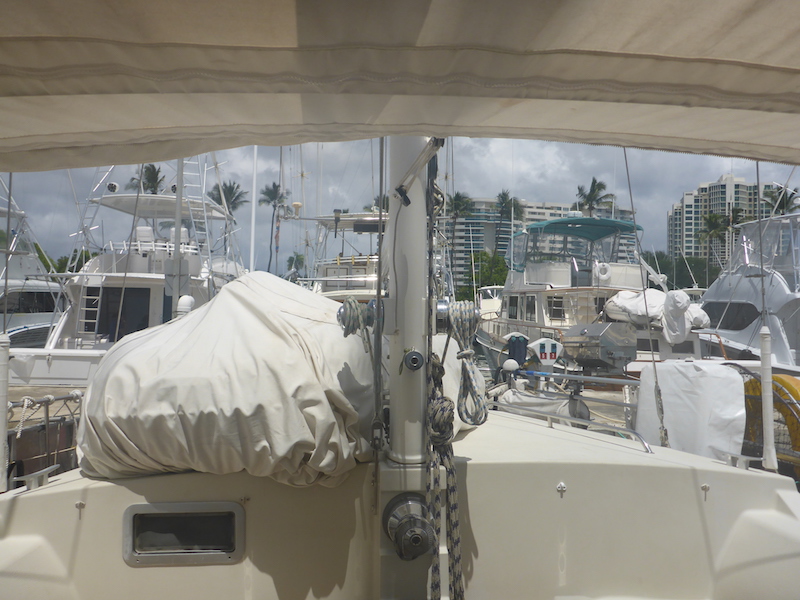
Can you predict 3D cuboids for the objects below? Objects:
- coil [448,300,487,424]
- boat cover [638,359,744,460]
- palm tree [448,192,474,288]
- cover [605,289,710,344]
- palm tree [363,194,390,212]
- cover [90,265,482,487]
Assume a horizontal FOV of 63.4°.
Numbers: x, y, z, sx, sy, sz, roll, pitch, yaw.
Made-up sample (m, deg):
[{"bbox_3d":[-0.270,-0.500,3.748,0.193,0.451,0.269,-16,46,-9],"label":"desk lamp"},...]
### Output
[{"bbox_3d":[0.210,0.200,2.020,0.125,0.400,0.110,0,0,0],"label":"coil"},{"bbox_3d":[2.050,0.800,4.600,0.800,0.720,0.400,0,0,30],"label":"boat cover"},{"bbox_3d":[8.900,-7.700,95.000,4.500,16.800,4.500,0,0,0],"label":"palm tree"},{"bbox_3d":[6.570,0.420,16.500,1.650,1.300,2.900,0,0,-12],"label":"cover"},{"bbox_3d":[-2.600,-7.400,95.000,5.000,16.200,5.000,0,0,0],"label":"palm tree"},{"bbox_3d":[-0.270,0.215,2.720,1.400,0.670,1.550,0,0,8],"label":"cover"}]

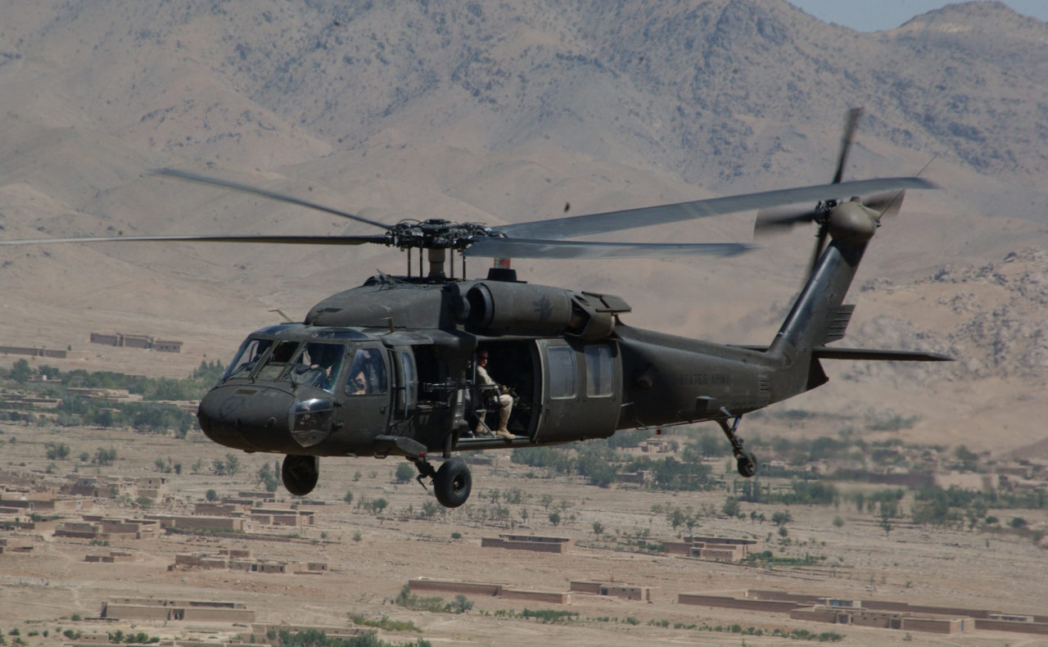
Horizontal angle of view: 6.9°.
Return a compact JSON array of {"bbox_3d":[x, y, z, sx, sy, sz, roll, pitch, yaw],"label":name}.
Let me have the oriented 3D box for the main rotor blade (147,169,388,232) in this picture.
[{"bbox_3d":[-3.567,-1.754,122.715,0.530,0.220,7.042,10,2,-32],"label":"main rotor blade"}]

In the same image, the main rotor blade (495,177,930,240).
[{"bbox_3d":[2.732,-1.611,121.098,7.180,0.220,0.530,-7,20,-31],"label":"main rotor blade"}]

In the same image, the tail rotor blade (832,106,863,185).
[{"bbox_3d":[4.683,-2.541,126.605,0.100,1.376,0.250,27,23,33],"label":"tail rotor blade"}]

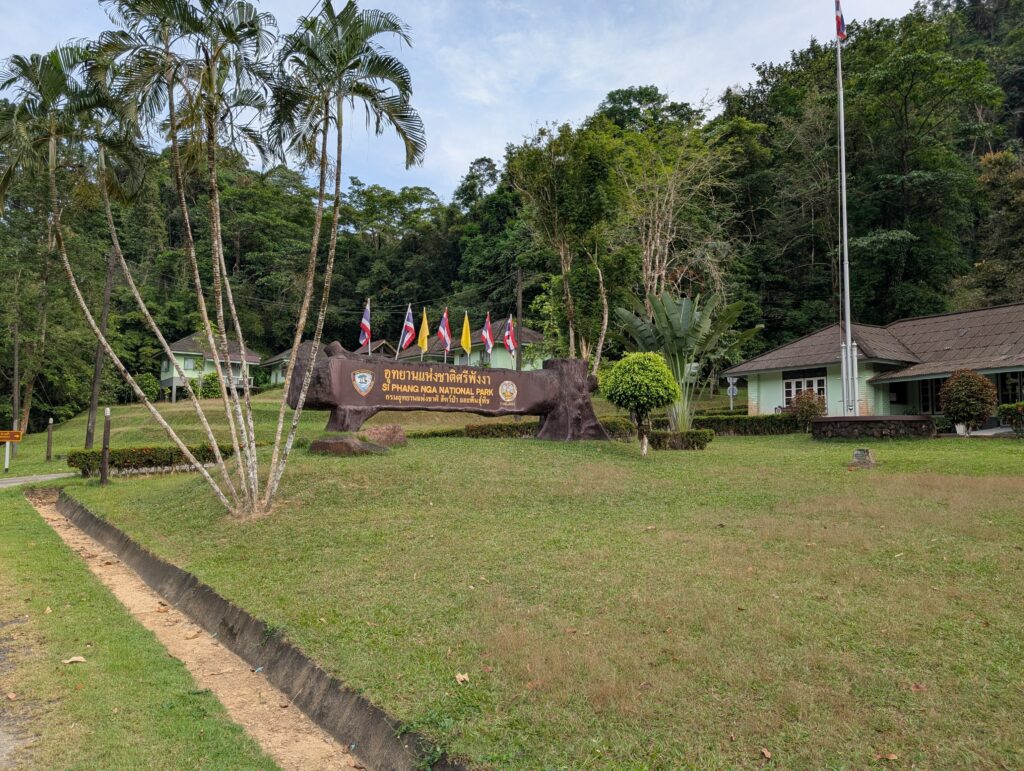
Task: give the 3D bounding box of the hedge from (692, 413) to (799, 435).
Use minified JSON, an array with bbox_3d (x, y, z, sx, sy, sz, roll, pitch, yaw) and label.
[{"bbox_3d":[8.600,1.460,26.600,0.800,0.740,4.400,4,-5,-44],"label":"hedge"}]

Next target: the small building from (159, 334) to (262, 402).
[{"bbox_3d":[-26.922,-1.700,63.221,7.900,6.074,5.300,4,-6,-44],"label":"small building"}]

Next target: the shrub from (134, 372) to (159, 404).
[{"bbox_3d":[-30.759,0.169,60.000,2.200,2.500,2.200,0,-4,0],"label":"shrub"}]

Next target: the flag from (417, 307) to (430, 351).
[{"bbox_3d":[-1.977,-1.268,15.937,0.300,1.017,0.170,3,-5,-33],"label":"flag"}]

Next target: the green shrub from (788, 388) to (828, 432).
[{"bbox_3d":[10.390,0.879,25.000,1.350,1.550,1.350,0,-4,0],"label":"green shrub"}]

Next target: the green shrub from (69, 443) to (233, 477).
[{"bbox_3d":[-12.800,2.680,26.000,1.000,0.920,7.400,-1,-4,12],"label":"green shrub"}]

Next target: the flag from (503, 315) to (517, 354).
[{"bbox_3d":[-0.058,-1.225,17.236,0.320,1.002,0.170,3,-5,-33],"label":"flag"}]

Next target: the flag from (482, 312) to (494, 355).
[{"bbox_3d":[-0.582,-1.287,17.600,0.300,1.030,0.200,2,-4,-32],"label":"flag"}]

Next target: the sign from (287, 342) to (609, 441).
[{"bbox_3d":[-1.100,0.270,16.600,7.900,2.080,1.300,2,-4,-32],"label":"sign"}]

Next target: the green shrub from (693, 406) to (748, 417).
[{"bbox_3d":[10.852,1.354,37.021,3.300,0.573,1.000,1,-4,-9],"label":"green shrub"}]

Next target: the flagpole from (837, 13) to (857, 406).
[{"bbox_3d":[11.240,-6.097,24.020,0.240,14.282,0.240,0,-4,0],"label":"flagpole"}]

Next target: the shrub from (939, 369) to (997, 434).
[{"bbox_3d":[15.055,0.545,23.500,1.850,2.150,1.850,0,-4,0],"label":"shrub"}]

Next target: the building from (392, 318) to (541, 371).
[{"bbox_3d":[-3.235,-2.983,57.177,8.000,4.856,9.500,4,-5,-40],"label":"building"}]

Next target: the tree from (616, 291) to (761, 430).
[{"bbox_3d":[4.919,-0.583,20.156,3.800,4.272,2.200,0,-4,0],"label":"tree"}]

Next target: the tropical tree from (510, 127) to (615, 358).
[{"bbox_3d":[2.684,-6.781,38.561,5.700,15.421,5.200,0,-4,0],"label":"tropical tree"}]

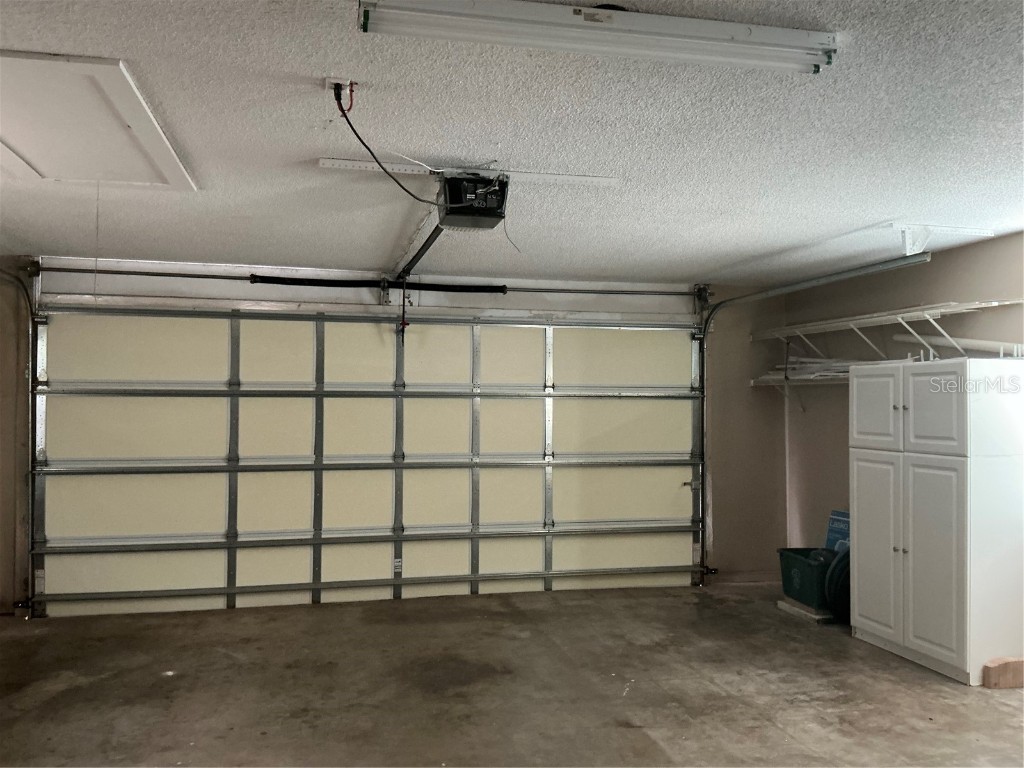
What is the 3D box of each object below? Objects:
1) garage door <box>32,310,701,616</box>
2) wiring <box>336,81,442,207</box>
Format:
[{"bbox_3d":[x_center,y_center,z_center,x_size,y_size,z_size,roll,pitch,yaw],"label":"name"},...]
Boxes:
[{"bbox_3d":[-0.870,0.552,6.140,4.880,2.130,0.110,0,-1,-12],"label":"garage door"},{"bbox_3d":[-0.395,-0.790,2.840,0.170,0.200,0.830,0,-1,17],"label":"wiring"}]

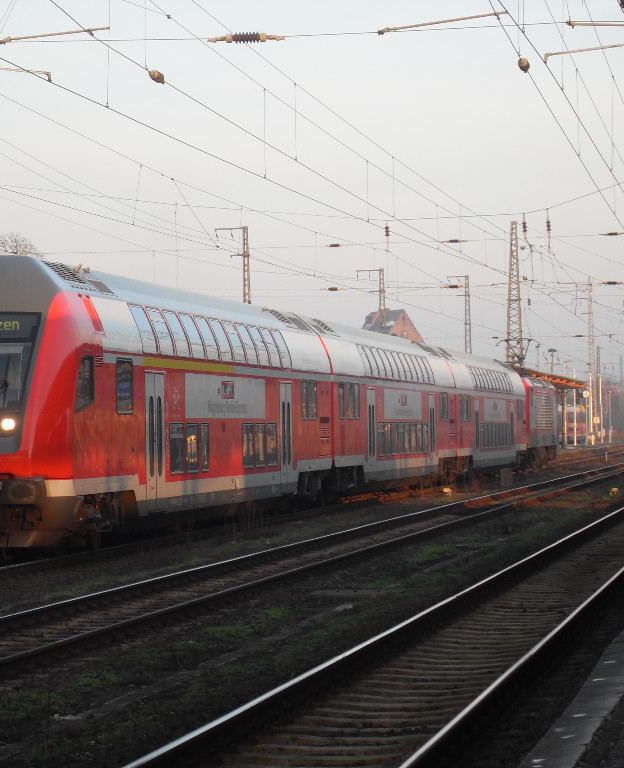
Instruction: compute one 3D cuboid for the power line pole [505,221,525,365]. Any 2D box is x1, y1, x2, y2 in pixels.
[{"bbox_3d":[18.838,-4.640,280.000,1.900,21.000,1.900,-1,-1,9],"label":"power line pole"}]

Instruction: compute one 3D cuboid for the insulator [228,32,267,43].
[{"bbox_3d":[-0.677,-3.614,31.500,0.410,0.118,0.118,-1,-1,9],"label":"insulator"}]

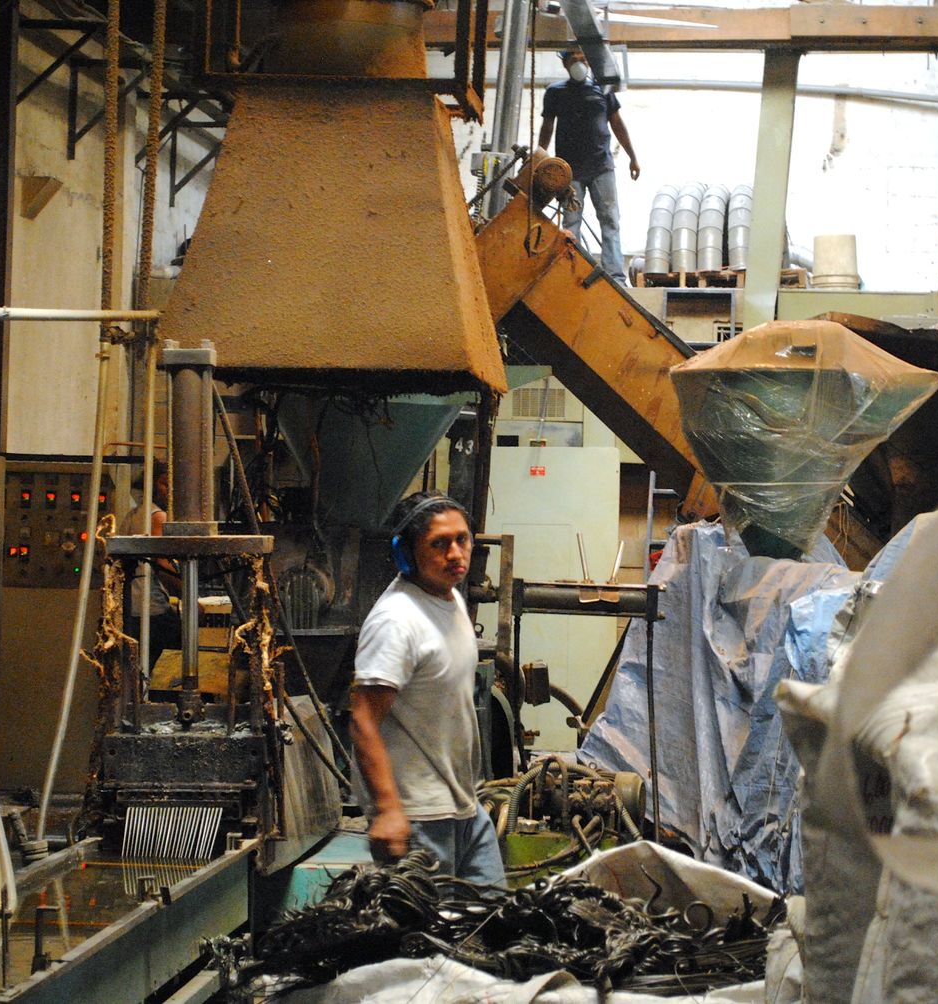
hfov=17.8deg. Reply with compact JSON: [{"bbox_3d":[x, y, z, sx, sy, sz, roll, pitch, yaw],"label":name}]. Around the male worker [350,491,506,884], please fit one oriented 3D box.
[{"bbox_3d":[-0.114,0.805,8.000,0.420,1.670,0.460,2,2,35],"label":"male worker"}]

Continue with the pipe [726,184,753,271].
[{"bbox_3d":[1.919,-1.935,21.200,0.190,0.630,0.500,1,1,9],"label":"pipe"}]

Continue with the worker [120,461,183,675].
[{"bbox_3d":[-1.577,0.625,15.400,0.440,1.670,0.460,0,2,-30],"label":"worker"}]

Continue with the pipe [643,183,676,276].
[{"bbox_3d":[1.352,-1.927,21.200,0.190,0.630,0.500,1,1,9],"label":"pipe"}]

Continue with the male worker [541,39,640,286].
[{"bbox_3d":[0.836,-2.332,20.900,0.680,1.700,0.420,1,1,-7],"label":"male worker"}]

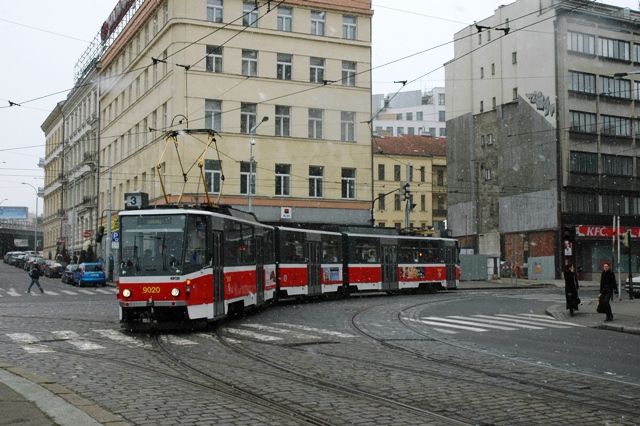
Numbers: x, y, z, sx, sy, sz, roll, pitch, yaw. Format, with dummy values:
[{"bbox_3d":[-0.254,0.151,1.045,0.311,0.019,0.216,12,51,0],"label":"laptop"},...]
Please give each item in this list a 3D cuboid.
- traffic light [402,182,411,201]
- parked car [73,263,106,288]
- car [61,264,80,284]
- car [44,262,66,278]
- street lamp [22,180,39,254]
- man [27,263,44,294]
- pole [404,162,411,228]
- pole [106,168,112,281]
[{"bbox_3d":[4.905,-1.229,43.679,0.450,1.030,0.360,1,-4,-18],"label":"traffic light"},{"bbox_3d":[-15.636,4.144,51.837,1.600,1.570,3.700,2,-3,-26],"label":"parked car"},{"bbox_3d":[-17.756,4.421,56.304,1.720,1.430,4.250,2,-3,-26],"label":"car"},{"bbox_3d":[-22.452,4.772,65.779,1.760,1.460,4.400,2,-3,-26],"label":"car"},{"bbox_3d":[-36.758,1.413,96.781,1.800,10.600,0.320,2,-4,-26],"label":"street lamp"},{"bbox_3d":[-16.665,3.871,44.846,0.800,1.700,0.500,2,-4,-26],"label":"man"},{"bbox_3d":[5.455,0.863,47.046,0.270,8.000,0.270,0,-4,0],"label":"pole"},{"bbox_3d":[-14.940,0.805,54.072,0.280,7.960,0.280,0,-4,0],"label":"pole"}]

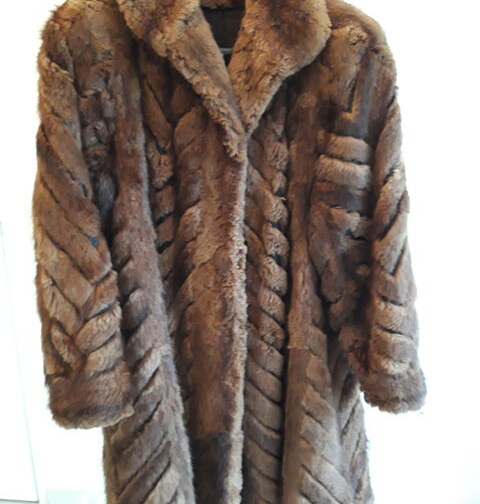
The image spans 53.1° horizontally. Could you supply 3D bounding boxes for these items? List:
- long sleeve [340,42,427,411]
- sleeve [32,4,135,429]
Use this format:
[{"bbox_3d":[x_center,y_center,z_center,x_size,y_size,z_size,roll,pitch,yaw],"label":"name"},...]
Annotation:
[{"bbox_3d":[0.236,-0.004,0.801,0.140,0.595,0.150,-6,15,-4],"label":"long sleeve"},{"bbox_3d":[-0.242,-0.013,0.763,0.150,0.640,0.155,1,15,-6],"label":"sleeve"}]

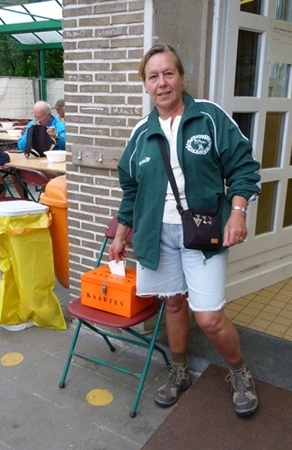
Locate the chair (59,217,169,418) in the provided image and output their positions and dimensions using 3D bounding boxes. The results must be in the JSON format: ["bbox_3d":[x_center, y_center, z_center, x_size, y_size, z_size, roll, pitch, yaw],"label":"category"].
[{"bbox_3d":[-0.121,0.424,2.188,0.450,0.790,0.500,10,18,27],"label":"chair"}]

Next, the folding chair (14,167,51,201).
[{"bbox_3d":[-0.915,-0.163,4.207,0.460,0.800,0.480,11,19,31],"label":"folding chair"}]

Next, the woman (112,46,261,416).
[{"bbox_3d":[0.184,0.043,2.057,0.670,1.610,0.460,4,16,11],"label":"woman"}]

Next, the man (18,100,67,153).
[{"bbox_3d":[-1.328,-0.906,5.785,0.580,1.360,0.750,11,18,31],"label":"man"}]

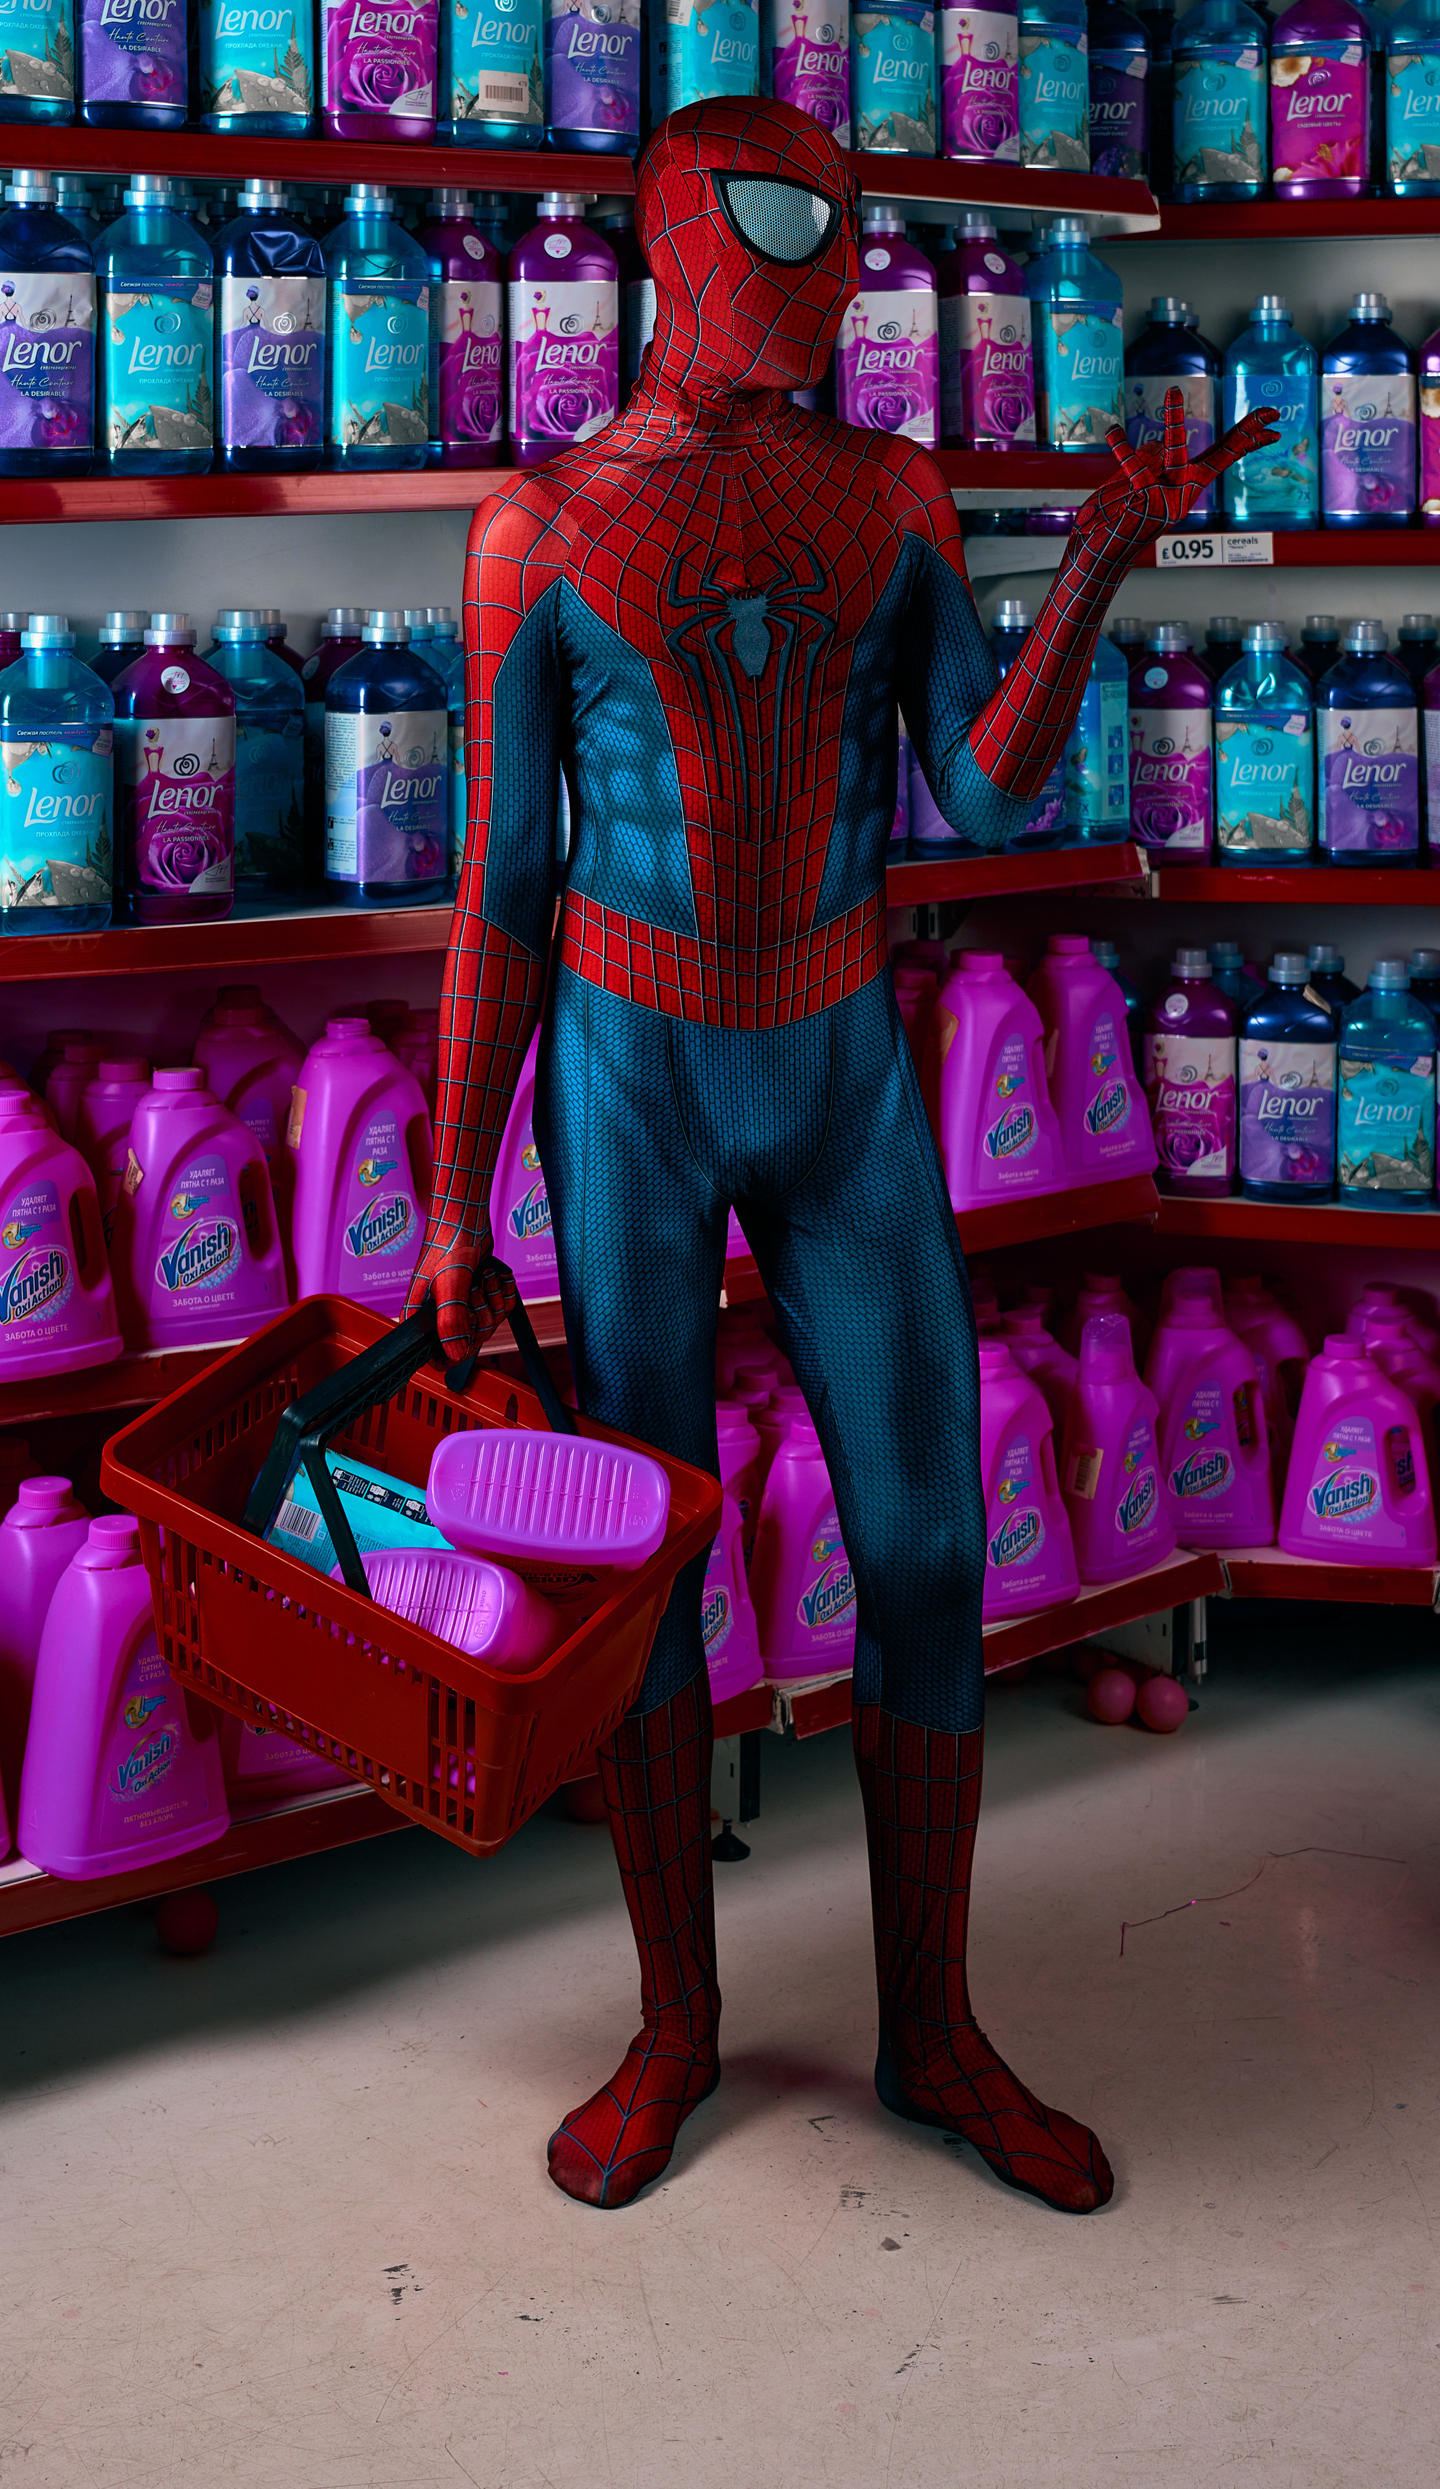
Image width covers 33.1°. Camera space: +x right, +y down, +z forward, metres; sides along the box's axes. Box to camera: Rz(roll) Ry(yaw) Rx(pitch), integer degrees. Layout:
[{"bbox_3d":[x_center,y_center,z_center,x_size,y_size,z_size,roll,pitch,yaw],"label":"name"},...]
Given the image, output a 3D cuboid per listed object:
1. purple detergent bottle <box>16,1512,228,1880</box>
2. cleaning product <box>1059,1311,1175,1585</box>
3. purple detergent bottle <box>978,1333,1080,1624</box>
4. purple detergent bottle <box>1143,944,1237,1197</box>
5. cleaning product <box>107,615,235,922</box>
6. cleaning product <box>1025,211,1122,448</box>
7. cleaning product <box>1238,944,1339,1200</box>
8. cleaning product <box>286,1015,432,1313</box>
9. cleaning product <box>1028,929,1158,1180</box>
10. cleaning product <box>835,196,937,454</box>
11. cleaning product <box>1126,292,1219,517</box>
[{"bbox_3d":[-0.559,0.410,2.270,0.112,0.280,0.182,8,12,42],"label":"purple detergent bottle"},{"bbox_3d":[0.460,0.228,2.790,0.125,0.275,0.085,-12,18,-41],"label":"cleaning product"},{"bbox_3d":[0.311,0.256,2.760,0.182,0.280,0.112,-5,10,-30],"label":"purple detergent bottle"},{"bbox_3d":[0.566,-0.212,2.920,0.116,0.288,0.086,3,9,18],"label":"purple detergent bottle"},{"bbox_3d":[-0.532,-0.469,2.365,0.116,0.288,0.086,-4,10,-23],"label":"cleaning product"},{"bbox_3d":[0.453,-1.169,3.110,0.120,0.290,0.080,-7,12,-36],"label":"cleaning product"},{"bbox_3d":[0.690,-0.201,2.930,0.120,0.290,0.080,4,11,24],"label":"cleaning product"},{"bbox_3d":[-0.348,-0.081,2.420,0.155,0.287,0.105,-7,15,-28],"label":"cleaning product"},{"bbox_3d":[0.426,-0.219,2.820,0.185,0.265,0.100,-9,13,-40],"label":"cleaning product"},{"bbox_3d":[0.200,-1.097,2.890,0.116,0.288,0.086,1,9,8],"label":"cleaning product"},{"bbox_3d":[0.581,-1.076,3.130,0.120,0.290,0.080,6,12,32],"label":"cleaning product"}]

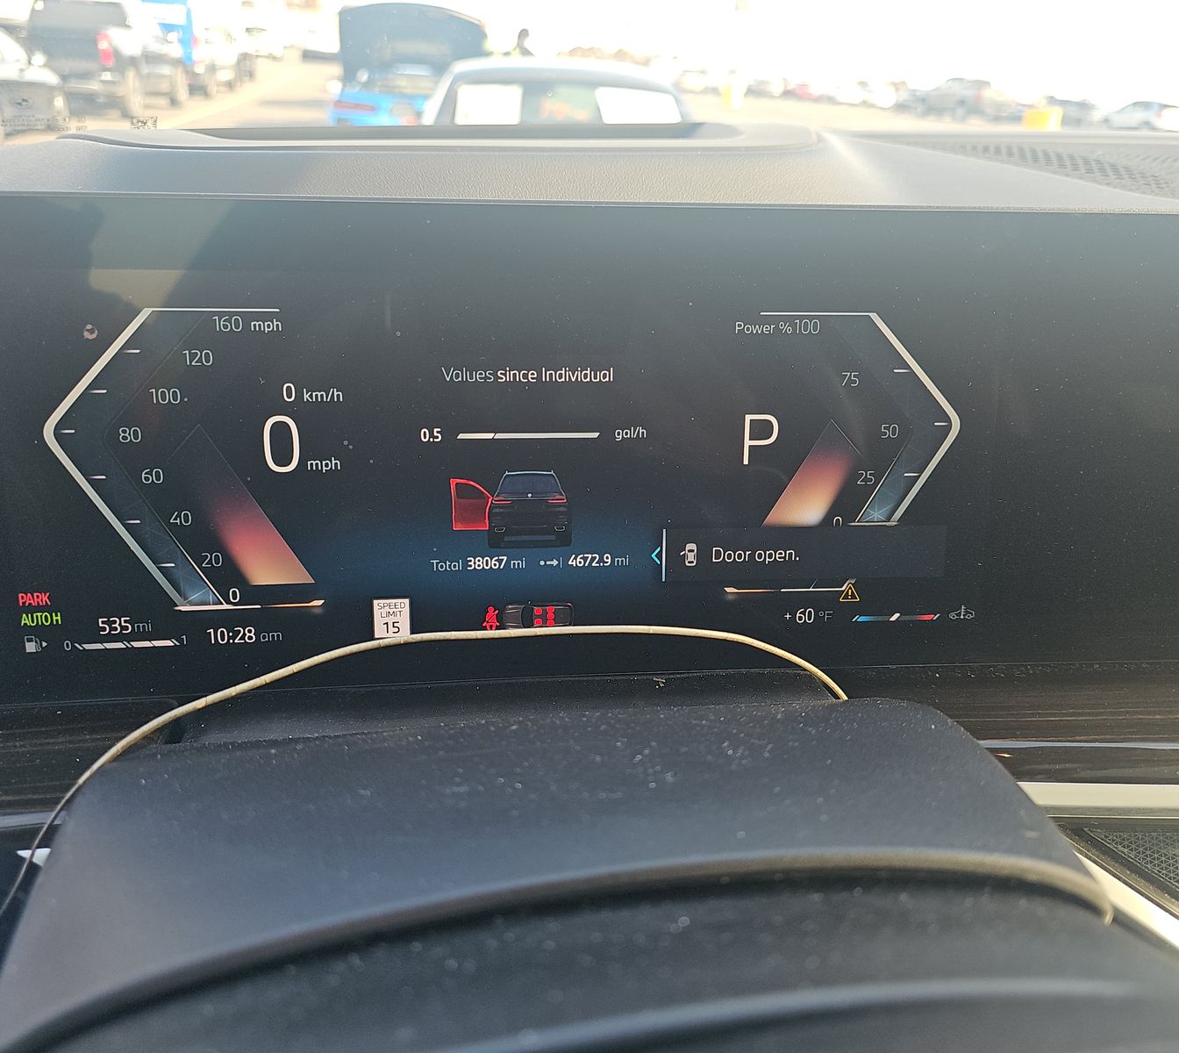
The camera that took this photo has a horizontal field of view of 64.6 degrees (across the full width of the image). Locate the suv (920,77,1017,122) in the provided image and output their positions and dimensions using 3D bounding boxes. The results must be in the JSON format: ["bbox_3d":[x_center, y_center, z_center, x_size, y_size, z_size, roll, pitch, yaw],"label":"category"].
[{"bbox_3d":[17.444,-19.945,43.577,1.950,1.820,5.400,-3,27,-12],"label":"suv"}]

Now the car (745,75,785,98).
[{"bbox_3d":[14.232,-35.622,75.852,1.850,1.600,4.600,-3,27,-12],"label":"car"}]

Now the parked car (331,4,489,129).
[{"bbox_3d":[-2.052,-4.967,10.876,1.880,1.800,4.750,-2,27,-11],"label":"parked car"}]

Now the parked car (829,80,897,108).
[{"bbox_3d":[15.654,-24.803,53.486,1.850,1.650,4.600,-3,27,-12],"label":"parked car"}]

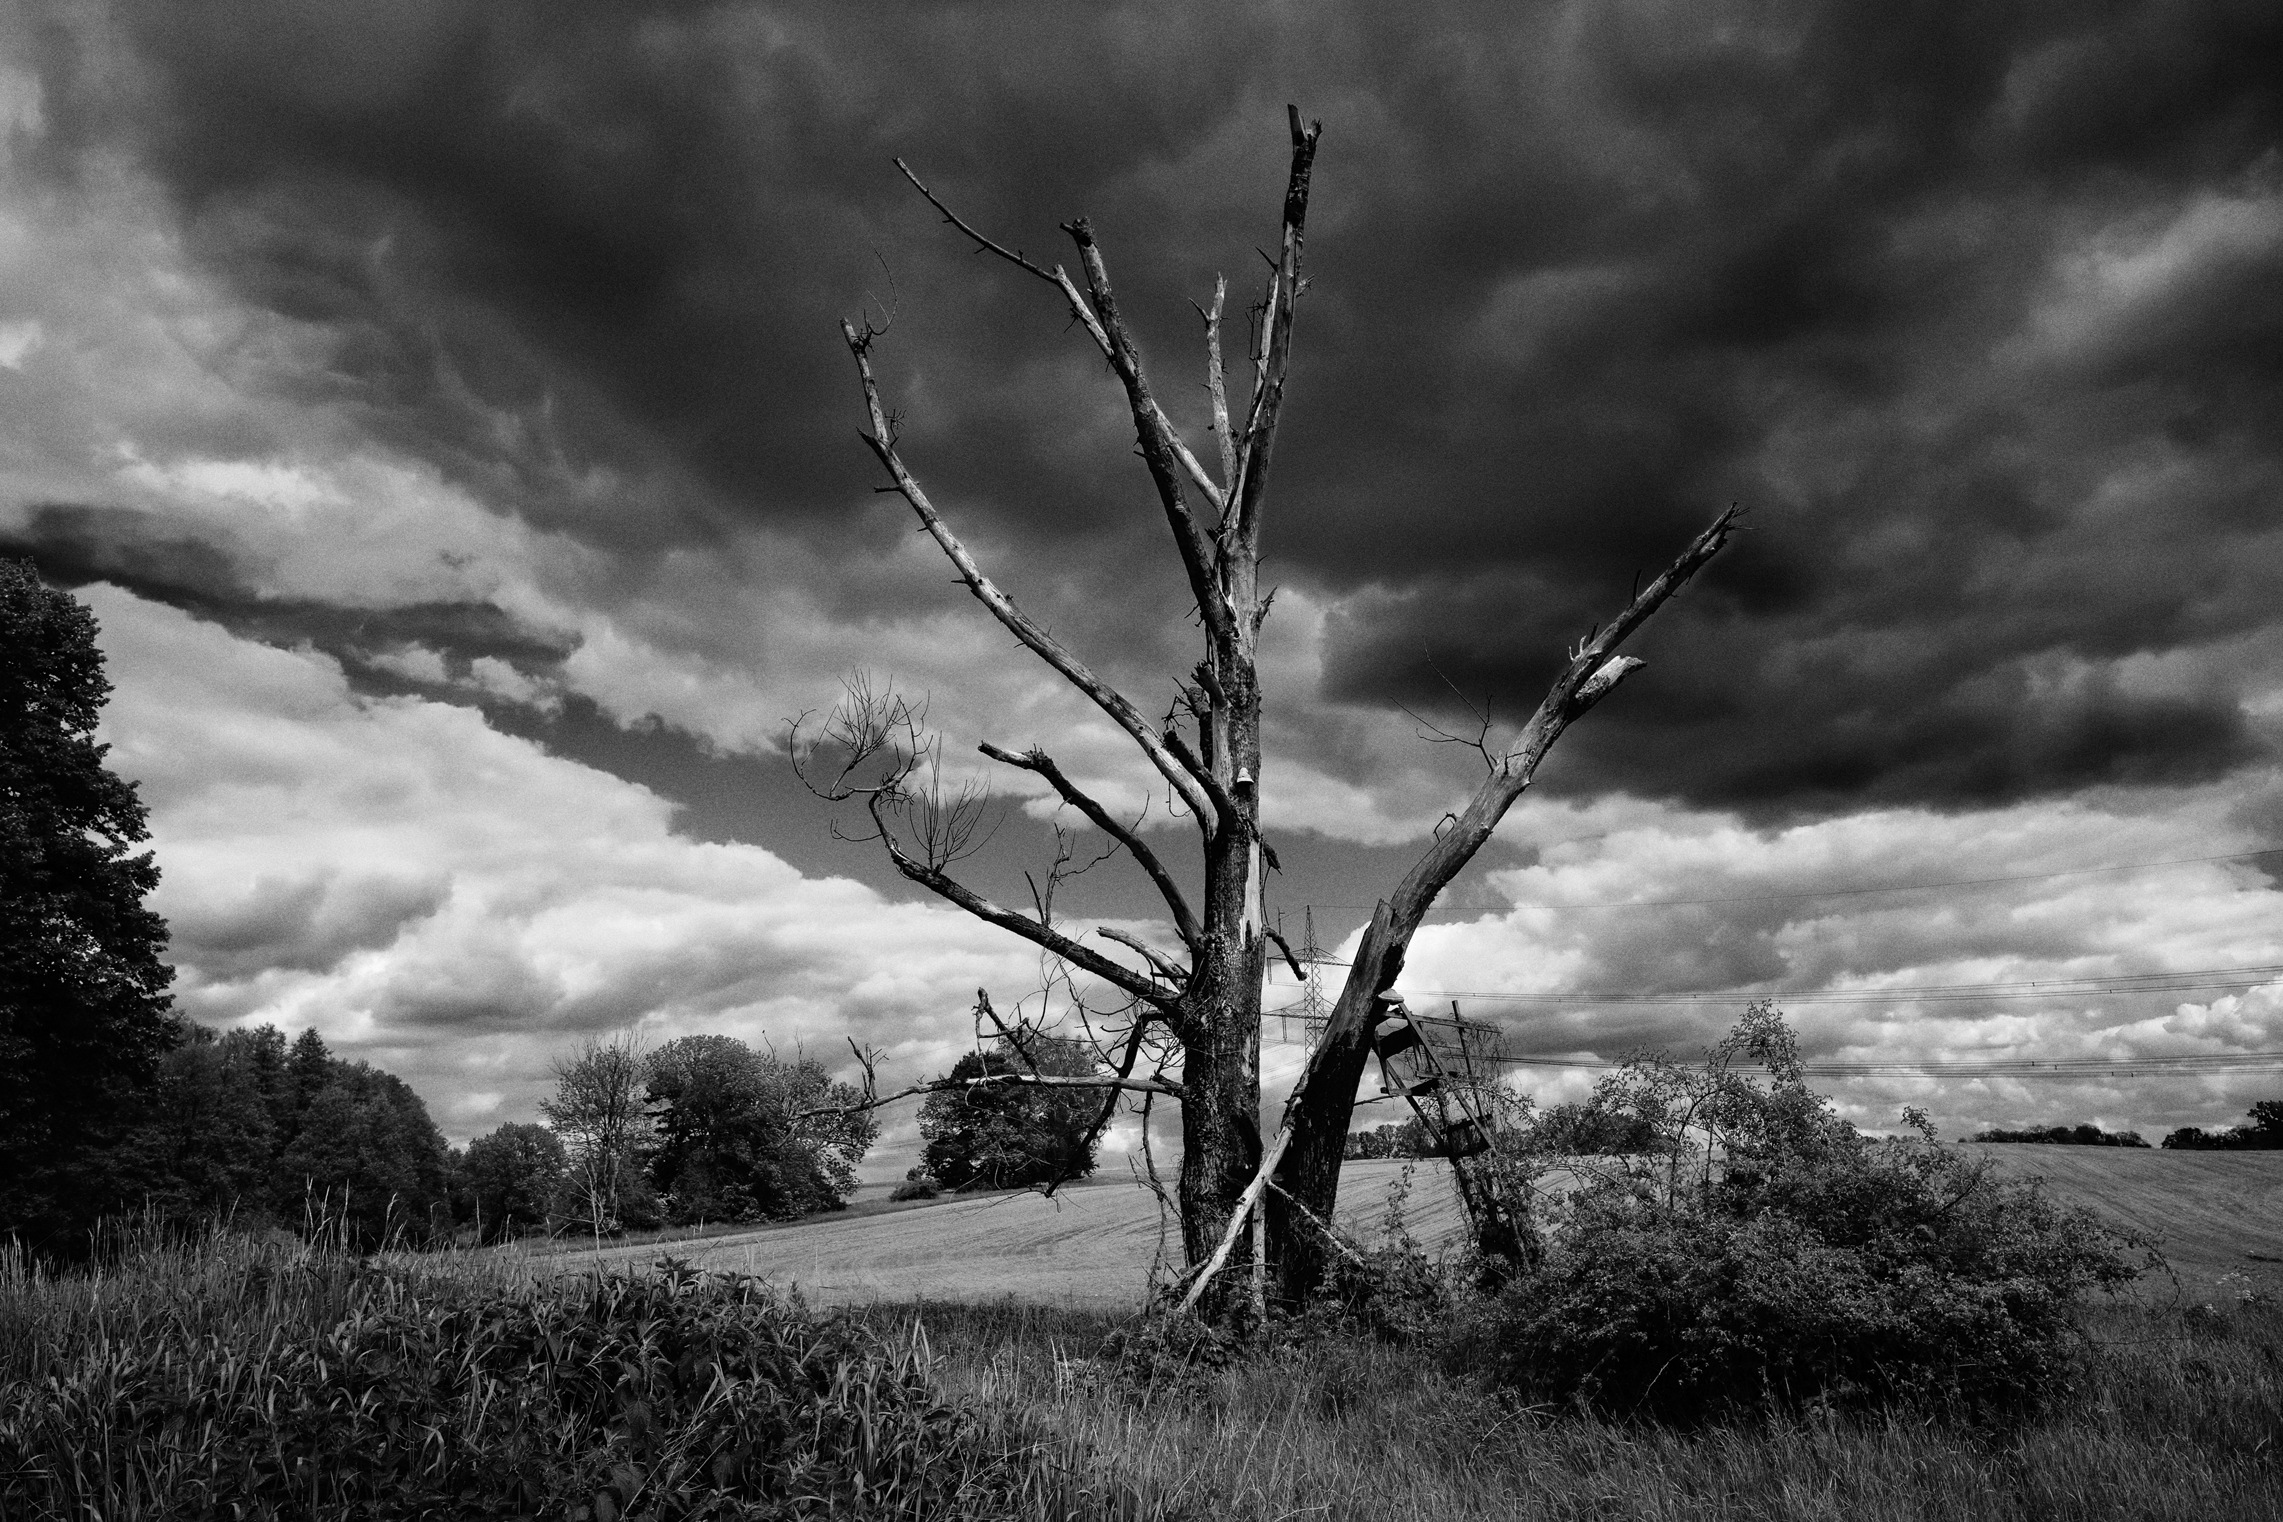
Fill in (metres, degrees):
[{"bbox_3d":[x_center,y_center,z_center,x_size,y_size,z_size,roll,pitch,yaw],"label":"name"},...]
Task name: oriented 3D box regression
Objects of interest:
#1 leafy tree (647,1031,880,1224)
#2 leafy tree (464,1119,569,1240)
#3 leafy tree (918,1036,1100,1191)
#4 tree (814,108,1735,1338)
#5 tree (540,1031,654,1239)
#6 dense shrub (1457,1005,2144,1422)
[{"bbox_3d":[-16.552,15.947,66.121,10.080,7.910,9.000,0,-15,0],"label":"leafy tree"},{"bbox_3d":[-23.823,15.981,57.838,3.930,4.440,4.200,0,-15,0],"label":"leafy tree"},{"bbox_3d":[-6.296,16.698,72.124,8.620,7.090,8.500,0,-15,0],"label":"leafy tree"},{"bbox_3d":[1.275,-0.991,13.701,8.450,11.430,5.500,0,-15,0],"label":"tree"},{"bbox_3d":[-18.082,12.351,50.520,3.790,6.730,3.600,0,-15,0],"label":"tree"},{"bbox_3d":[4.318,2.875,9.998,4.510,2.520,3.800,0,-15,0],"label":"dense shrub"}]

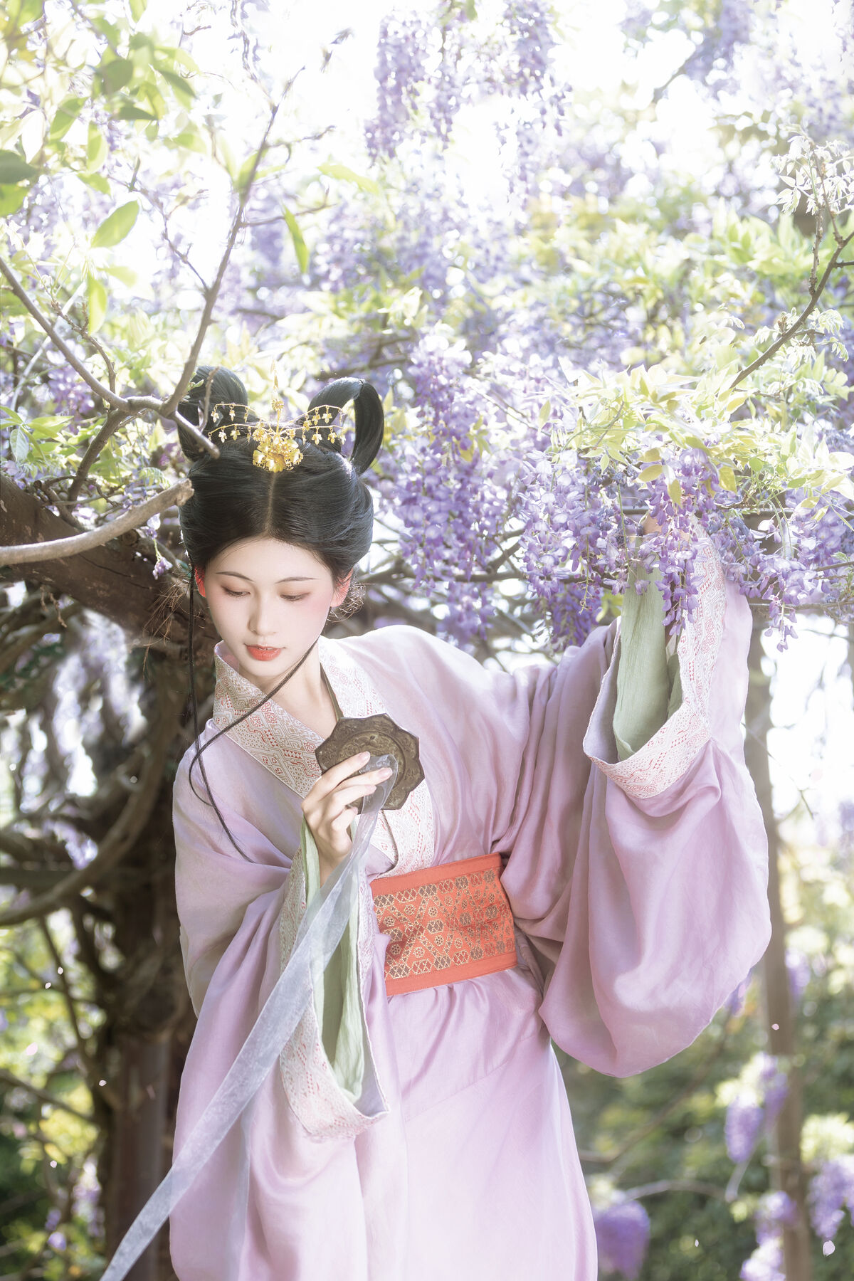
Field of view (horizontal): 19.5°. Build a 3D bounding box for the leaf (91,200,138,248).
[{"bbox_3d":[-0.314,-0.418,2.500,0.063,0.027,0.016,-45,-4,-4],"label":"leaf"}]

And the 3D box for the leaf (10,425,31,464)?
[{"bbox_3d":[-0.465,-0.224,2.850,0.021,0.041,0.012,4,0,-5],"label":"leaf"}]

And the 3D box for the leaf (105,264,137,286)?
[{"bbox_3d":[-0.309,-0.370,2.520,0.032,0.022,0.020,0,-6,0],"label":"leaf"}]

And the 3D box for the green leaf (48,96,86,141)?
[{"bbox_3d":[-0.395,-0.576,2.750,0.025,0.061,0.014,42,0,-8],"label":"green leaf"}]

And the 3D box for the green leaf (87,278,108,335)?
[{"bbox_3d":[-0.334,-0.339,2.520,0.021,0.060,0.018,0,-6,0],"label":"green leaf"}]

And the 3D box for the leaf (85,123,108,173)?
[{"bbox_3d":[-0.331,-0.494,2.500,0.023,0.049,0.020,0,-6,0],"label":"leaf"}]

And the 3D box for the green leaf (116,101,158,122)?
[{"bbox_3d":[-0.288,-0.524,2.470,0.042,0.020,0.024,0,-6,0],"label":"green leaf"}]

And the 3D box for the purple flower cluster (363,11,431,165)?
[{"bbox_3d":[-0.044,-0.833,3.750,0.100,0.225,0.100,0,-13,0],"label":"purple flower cluster"}]

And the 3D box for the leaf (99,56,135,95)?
[{"bbox_3d":[-0.342,-0.622,2.750,0.031,0.049,0.014,42,0,-8],"label":"leaf"}]

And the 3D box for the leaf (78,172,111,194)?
[{"bbox_3d":[-0.367,-0.504,2.750,0.039,0.018,0.012,32,2,0],"label":"leaf"}]

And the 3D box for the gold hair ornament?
[{"bbox_3d":[-0.161,-0.218,2.630,0.150,0.083,0.050,3,9,5],"label":"gold hair ornament"}]

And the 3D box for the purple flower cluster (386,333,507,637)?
[{"bbox_3d":[0.020,-0.172,2.800,0.138,0.354,0.150,0,-6,0],"label":"purple flower cluster"}]

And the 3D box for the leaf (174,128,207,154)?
[{"bbox_3d":[-0.238,-0.501,2.500,0.033,0.026,0.022,0,-6,0],"label":"leaf"}]

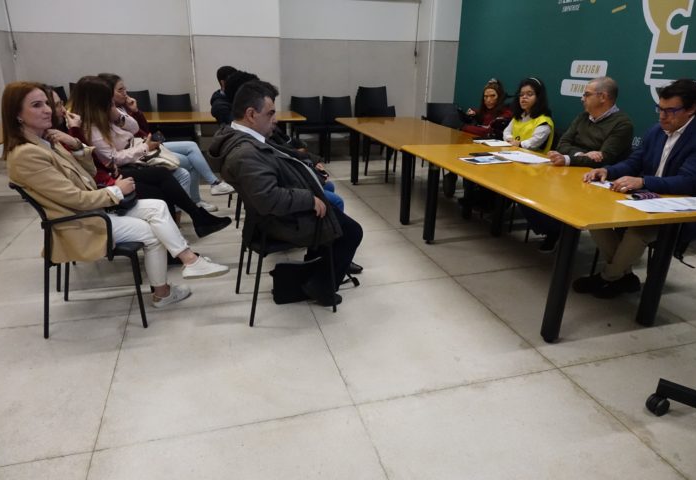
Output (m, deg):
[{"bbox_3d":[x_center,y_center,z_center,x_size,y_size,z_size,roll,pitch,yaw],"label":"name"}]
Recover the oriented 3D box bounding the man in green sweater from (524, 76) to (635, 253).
[{"bbox_3d":[1.604,-0.499,3.455,0.780,1.270,0.600,-5,21,-15],"label":"man in green sweater"}]

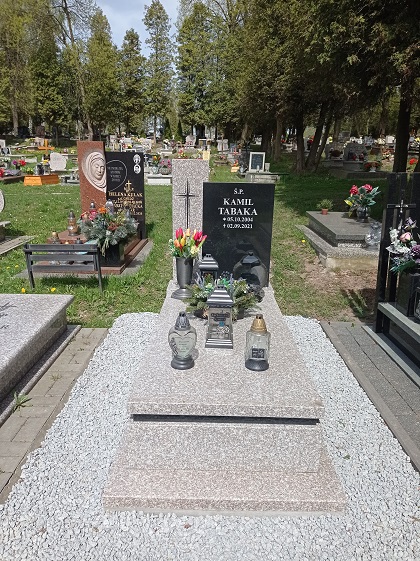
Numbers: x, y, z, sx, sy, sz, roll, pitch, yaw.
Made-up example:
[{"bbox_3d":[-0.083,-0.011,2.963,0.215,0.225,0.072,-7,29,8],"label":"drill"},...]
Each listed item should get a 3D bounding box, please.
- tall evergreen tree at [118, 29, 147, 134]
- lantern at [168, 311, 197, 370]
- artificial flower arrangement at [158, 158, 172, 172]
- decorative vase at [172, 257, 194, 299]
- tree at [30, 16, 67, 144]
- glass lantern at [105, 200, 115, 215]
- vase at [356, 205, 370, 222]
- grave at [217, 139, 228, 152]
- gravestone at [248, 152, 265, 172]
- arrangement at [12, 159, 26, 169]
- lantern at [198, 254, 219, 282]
[{"bbox_3d":[-7.740,-19.647,45.000,2.700,10.100,2.700,1,16,0],"label":"tall evergreen tree"},{"bbox_3d":[-0.139,0.296,2.284,0.146,0.295,0.120,1,16,0],"label":"lantern"},{"bbox_3d":[-1.881,-4.852,19.300,0.560,0.580,0.480,1,16,0],"label":"artificial flower arrangement"},{"bbox_3d":[-0.184,-0.031,3.134,0.157,0.285,0.157,1,16,0],"label":"decorative vase"},{"bbox_3d":[-12.161,-15.299,35.226,2.900,9.300,2.900,1,16,0],"label":"tree"},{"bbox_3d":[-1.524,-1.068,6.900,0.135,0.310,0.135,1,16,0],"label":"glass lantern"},{"bbox_3d":[2.387,-1.047,7.070,0.175,0.245,0.175,1,16,0],"label":"vase"},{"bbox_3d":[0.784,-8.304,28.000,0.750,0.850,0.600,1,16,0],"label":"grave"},{"bbox_3d":[1.921,-4.822,18.500,0.640,0.780,0.130,1,16,0],"label":"gravestone"},{"bbox_3d":[-8.807,-5.390,21.000,0.620,0.470,0.480,1,16,0],"label":"arrangement"},{"bbox_3d":[-0.009,-0.030,3.385,0.150,0.335,0.150,1,16,0],"label":"lantern"}]

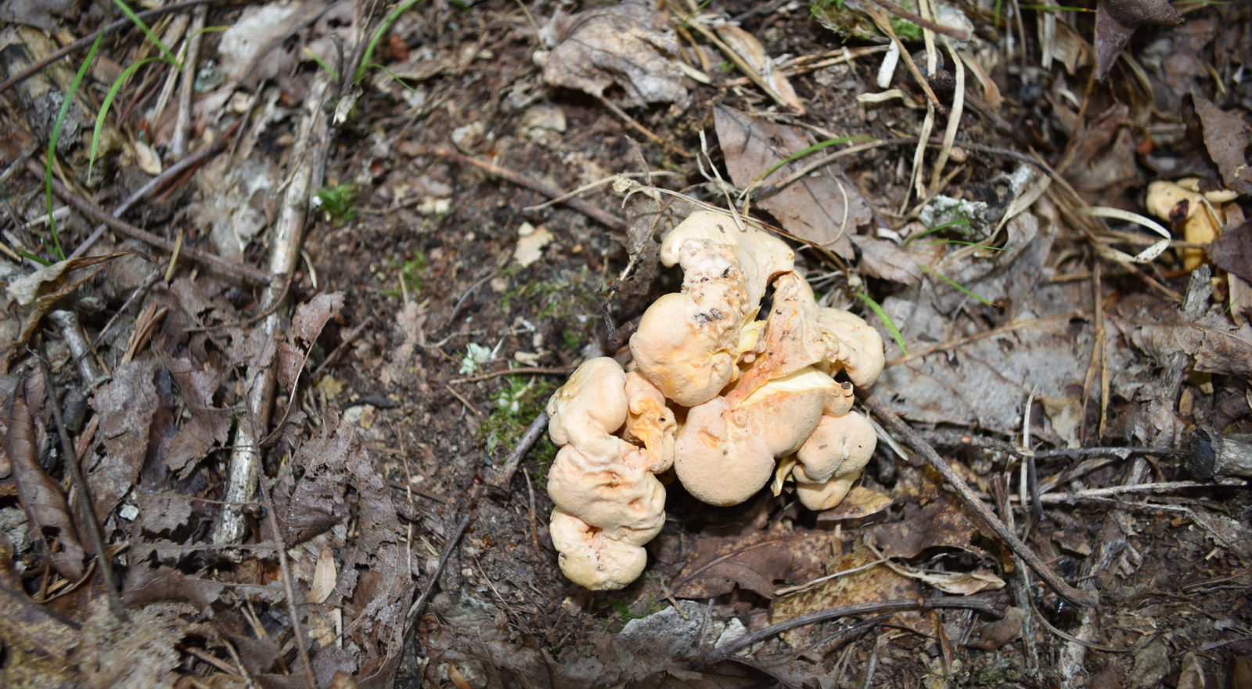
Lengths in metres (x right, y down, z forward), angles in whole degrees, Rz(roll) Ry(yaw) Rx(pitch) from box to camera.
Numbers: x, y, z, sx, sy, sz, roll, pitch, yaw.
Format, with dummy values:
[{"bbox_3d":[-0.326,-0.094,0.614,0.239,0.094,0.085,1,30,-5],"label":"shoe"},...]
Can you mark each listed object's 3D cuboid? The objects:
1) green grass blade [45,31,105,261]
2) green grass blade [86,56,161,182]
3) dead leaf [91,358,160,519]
[{"bbox_3d":[-0.320,-0.122,0.552,0.016,0.048,0.148,0,58,0],"label":"green grass blade"},{"bbox_3d":[-0.300,-0.140,0.563,0.014,0.039,0.084,27,62,16],"label":"green grass blade"},{"bbox_3d":[-0.234,0.040,0.439,0.031,0.014,0.087,-15,57,-10],"label":"dead leaf"}]

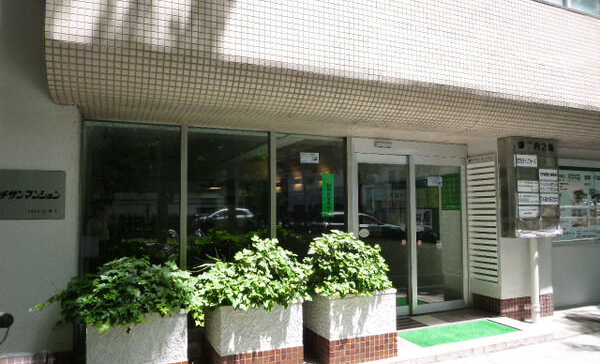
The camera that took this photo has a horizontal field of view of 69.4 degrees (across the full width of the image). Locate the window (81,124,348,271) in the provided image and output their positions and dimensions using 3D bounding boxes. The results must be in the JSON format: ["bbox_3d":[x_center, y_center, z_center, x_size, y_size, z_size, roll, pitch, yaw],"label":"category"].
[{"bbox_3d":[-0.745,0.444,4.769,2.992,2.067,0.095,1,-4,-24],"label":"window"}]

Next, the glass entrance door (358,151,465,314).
[{"bbox_3d":[1.563,0.692,5.750,1.829,2.094,0.082,1,-4,-24],"label":"glass entrance door"}]

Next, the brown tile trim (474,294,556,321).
[{"bbox_3d":[2.867,1.662,5.917,0.959,0.279,0.571,1,-4,-24],"label":"brown tile trim"}]

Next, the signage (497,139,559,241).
[{"bbox_3d":[3.001,0.077,5.641,0.843,1.238,0.211,1,-4,-24],"label":"signage"}]

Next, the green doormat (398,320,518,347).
[{"bbox_3d":[1.799,1.667,4.855,1.360,0.019,0.537,1,-4,-24],"label":"green doormat"}]

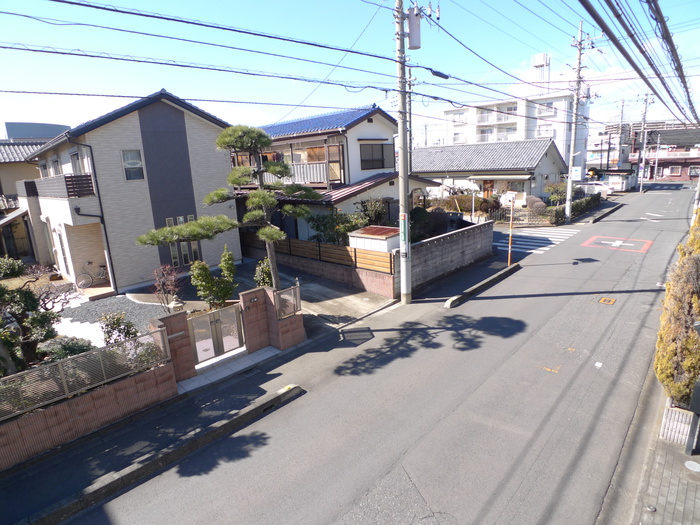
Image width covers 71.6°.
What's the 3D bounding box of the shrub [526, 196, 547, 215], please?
[{"bbox_3d":[14.834,-4.534,38.600,1.700,1.450,1.600,9,17,43],"label":"shrub"}]

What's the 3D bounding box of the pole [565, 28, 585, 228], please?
[{"bbox_3d":[14.333,-8.673,31.150,0.400,12.500,0.400,9,17,43],"label":"pole"}]

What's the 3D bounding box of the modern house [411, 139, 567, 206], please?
[{"bbox_3d":[12.977,-9.236,49.783,16.000,5.700,8.400,9,17,42],"label":"modern house"}]

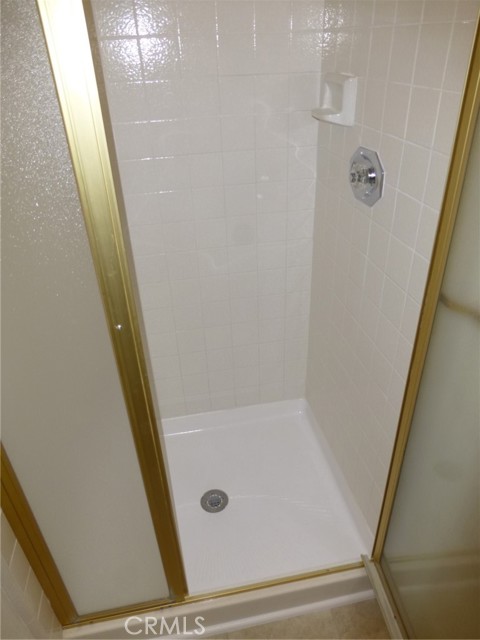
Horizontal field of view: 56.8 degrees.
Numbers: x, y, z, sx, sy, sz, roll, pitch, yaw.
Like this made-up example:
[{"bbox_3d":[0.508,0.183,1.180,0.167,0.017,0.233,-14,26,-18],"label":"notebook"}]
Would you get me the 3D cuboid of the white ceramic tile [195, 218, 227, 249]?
[{"bbox_3d":[-0.102,-0.304,1.566,0.108,0.108,0.009,-7,33,-8],"label":"white ceramic tile"}]

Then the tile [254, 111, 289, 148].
[{"bbox_3d":[0.101,-0.602,1.411,0.107,0.107,0.009,-8,31,-9],"label":"tile"}]

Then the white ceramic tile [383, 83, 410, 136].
[{"bbox_3d":[0.349,-0.463,0.981,0.009,0.107,0.107,-8,31,-9],"label":"white ceramic tile"}]

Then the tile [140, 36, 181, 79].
[{"bbox_3d":[-0.225,-0.746,1.263,0.108,0.108,0.009,-7,33,-8],"label":"tile"}]

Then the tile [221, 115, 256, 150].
[{"bbox_3d":[-0.005,-0.593,1.407,0.108,0.108,0.009,-7,33,-8],"label":"tile"}]

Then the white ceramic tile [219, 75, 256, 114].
[{"bbox_3d":[-0.009,-0.683,1.351,0.108,0.108,0.009,-7,33,-8],"label":"white ceramic tile"}]

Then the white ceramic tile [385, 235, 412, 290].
[{"bbox_3d":[0.386,-0.136,1.069,0.009,0.108,0.108,-7,33,-8],"label":"white ceramic tile"}]

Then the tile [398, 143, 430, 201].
[{"bbox_3d":[0.378,-0.320,0.953,0.009,0.108,0.108,-7,33,-8],"label":"tile"}]

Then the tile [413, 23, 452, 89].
[{"bbox_3d":[0.369,-0.501,0.840,0.009,0.108,0.108,-7,33,-8],"label":"tile"}]

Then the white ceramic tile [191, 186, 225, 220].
[{"bbox_3d":[-0.106,-0.390,1.487,0.107,0.107,0.009,-8,31,-9],"label":"white ceramic tile"}]

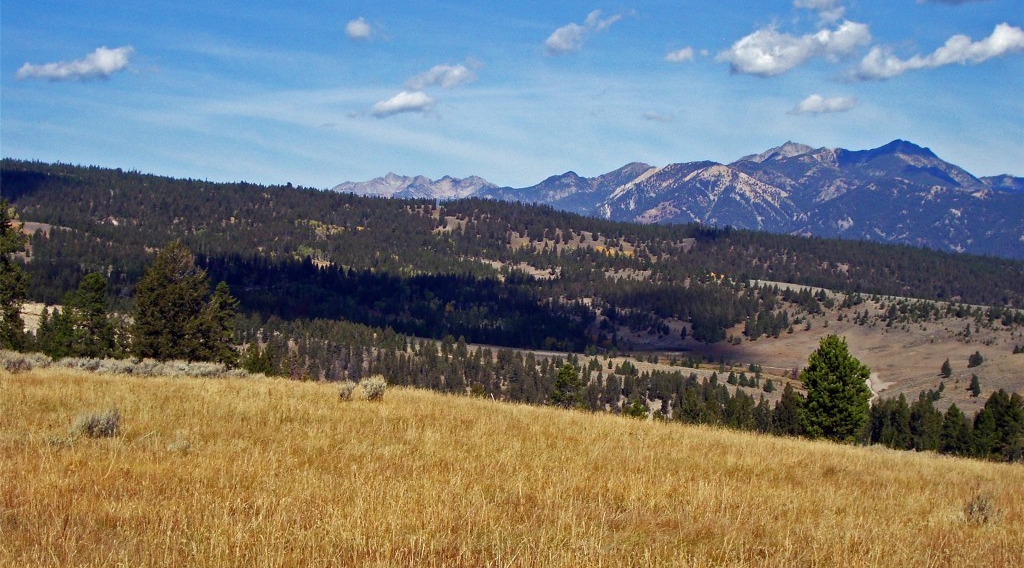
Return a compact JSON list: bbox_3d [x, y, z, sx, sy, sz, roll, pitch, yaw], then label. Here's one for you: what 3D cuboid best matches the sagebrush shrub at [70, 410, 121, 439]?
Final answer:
[{"bbox_3d":[-6.753,2.310,23.500,0.800,0.550,0.700,0,1,0],"label":"sagebrush shrub"}]

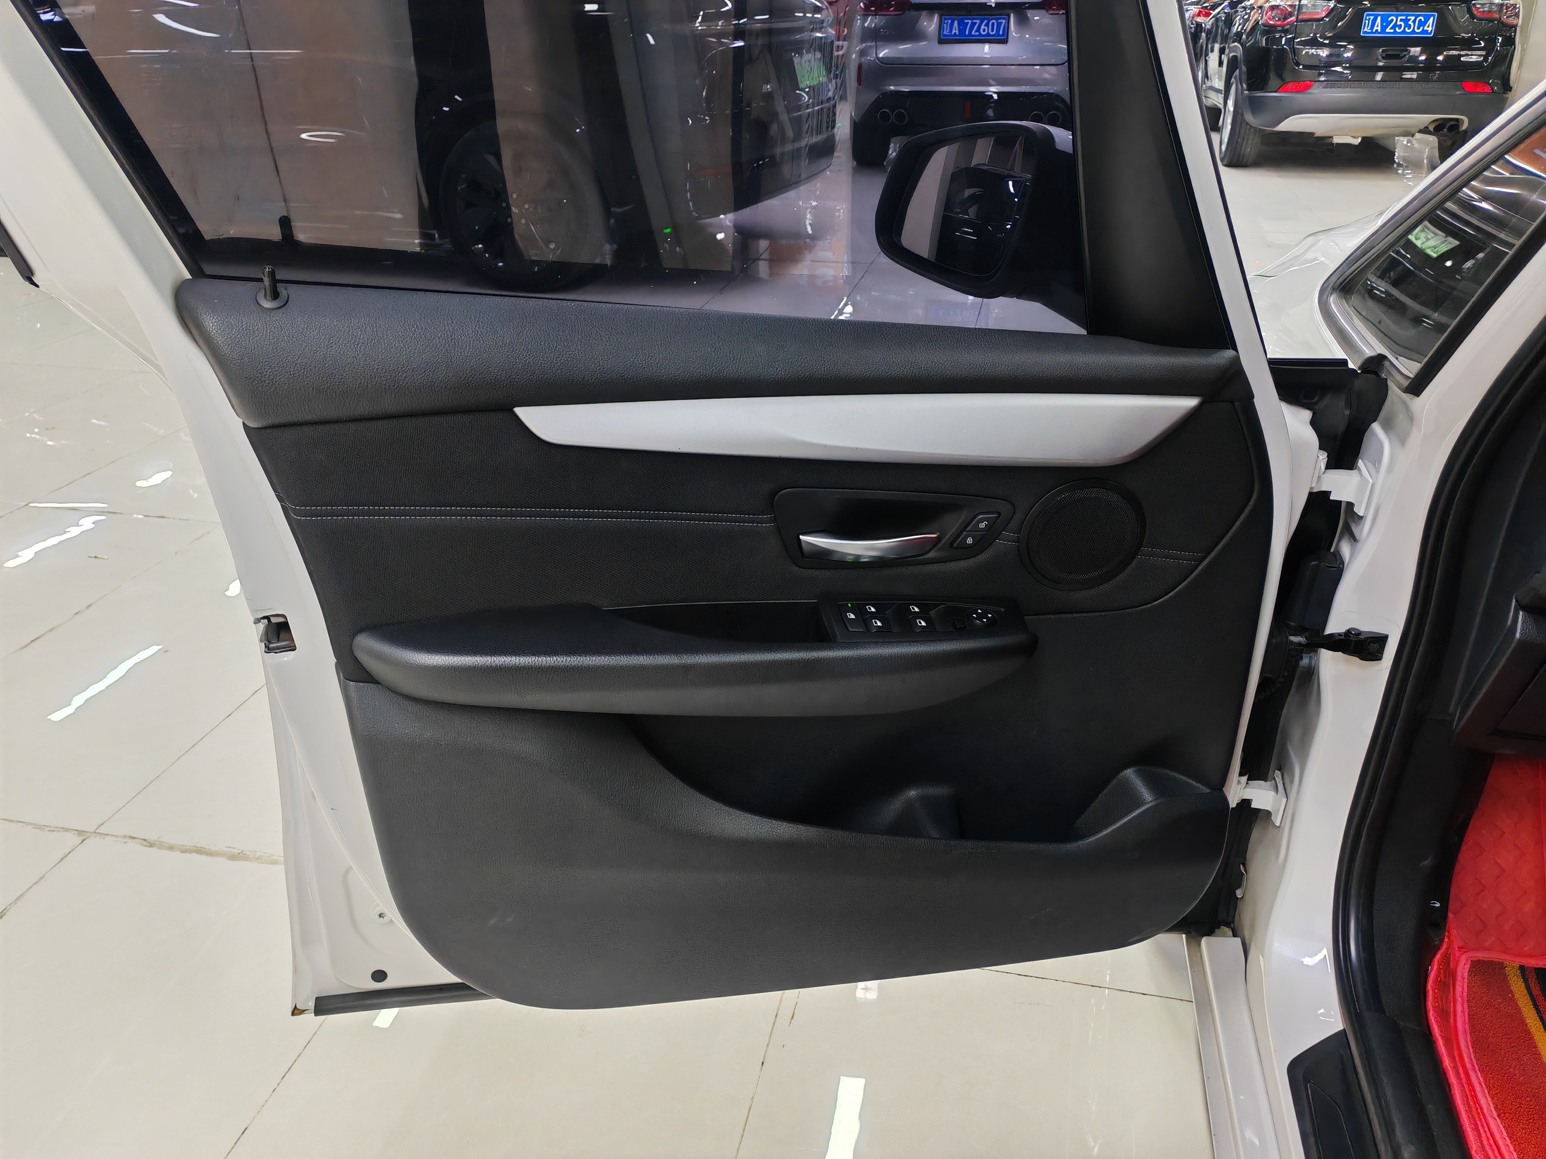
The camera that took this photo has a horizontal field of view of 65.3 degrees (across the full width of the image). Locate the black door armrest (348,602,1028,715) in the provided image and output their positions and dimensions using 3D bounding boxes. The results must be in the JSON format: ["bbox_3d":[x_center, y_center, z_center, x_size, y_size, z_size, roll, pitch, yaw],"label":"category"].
[{"bbox_3d":[-0.054,0.069,0.981,0.550,0.088,0.085,-3,26,-5],"label":"black door armrest"}]

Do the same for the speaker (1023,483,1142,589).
[{"bbox_3d":[0.260,-0.036,1.012,0.106,0.106,0.020,-3,31,-5],"label":"speaker"}]

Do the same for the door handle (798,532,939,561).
[{"bbox_3d":[0.078,-0.027,0.988,0.116,0.030,0.026,-3,26,-5],"label":"door handle"}]

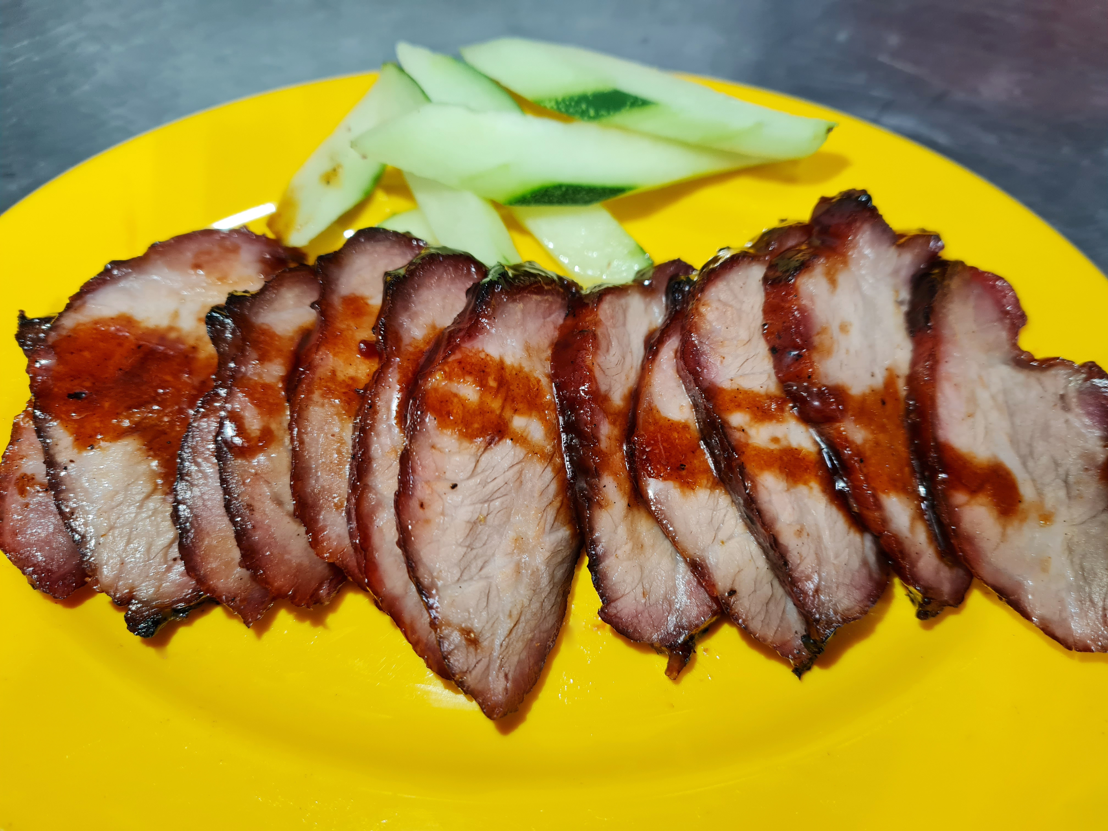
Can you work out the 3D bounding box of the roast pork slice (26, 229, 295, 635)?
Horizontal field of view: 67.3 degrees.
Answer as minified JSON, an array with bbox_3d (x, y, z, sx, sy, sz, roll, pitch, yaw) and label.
[{"bbox_3d":[-0.073,0.000,0.164,0.055,0.013,0.079,-8,68,-12],"label":"roast pork slice"}]

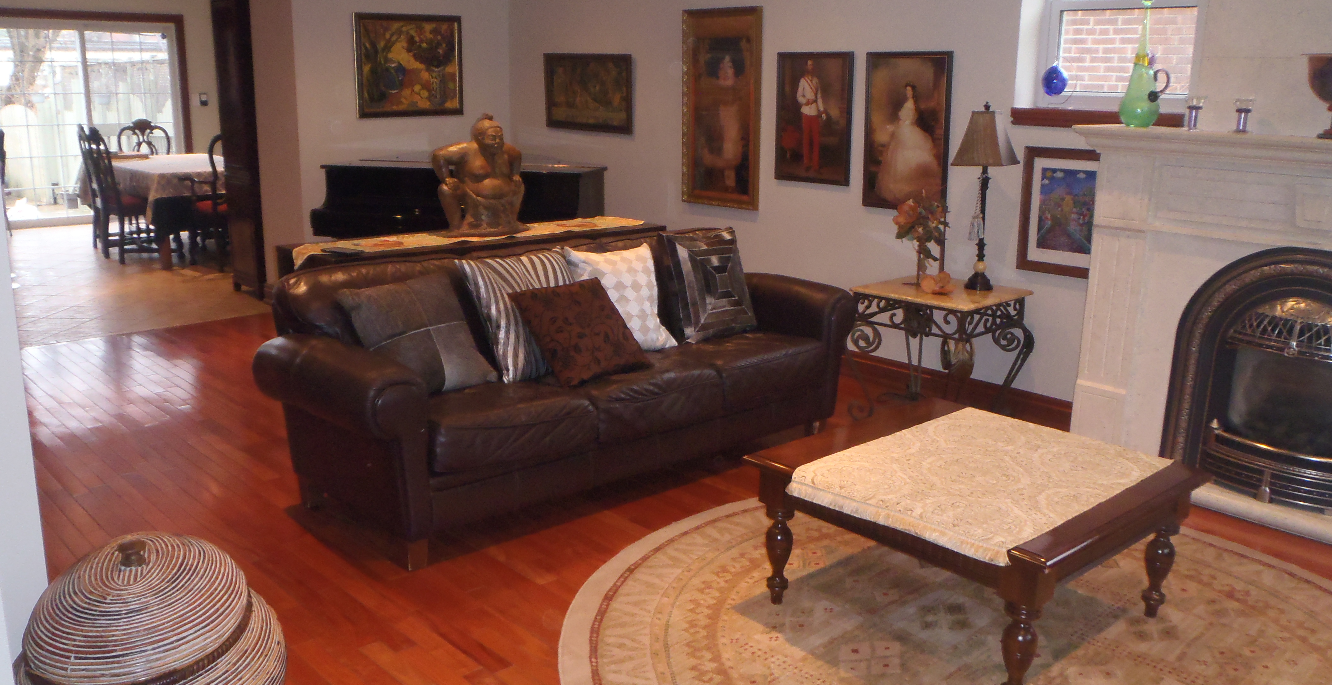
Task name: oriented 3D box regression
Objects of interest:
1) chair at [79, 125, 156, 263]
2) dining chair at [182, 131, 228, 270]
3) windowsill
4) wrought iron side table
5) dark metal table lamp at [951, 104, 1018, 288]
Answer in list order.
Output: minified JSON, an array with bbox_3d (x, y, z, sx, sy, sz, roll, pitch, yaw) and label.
[{"bbox_3d":[-4.335,-1.215,8.801,0.530,1.077,0.520,-13,20,-41],"label":"chair"},{"bbox_3d":[-3.390,-1.133,8.517,0.580,1.060,0.610,-12,19,-41],"label":"dining chair"},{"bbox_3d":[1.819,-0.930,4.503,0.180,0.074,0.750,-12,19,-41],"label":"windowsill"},{"bbox_3d":[1.218,0.068,4.831,0.530,0.605,0.590,-13,20,-41],"label":"wrought iron side table"},{"bbox_3d":[1.421,-0.654,4.808,0.225,0.807,0.225,10,18,35],"label":"dark metal table lamp"}]

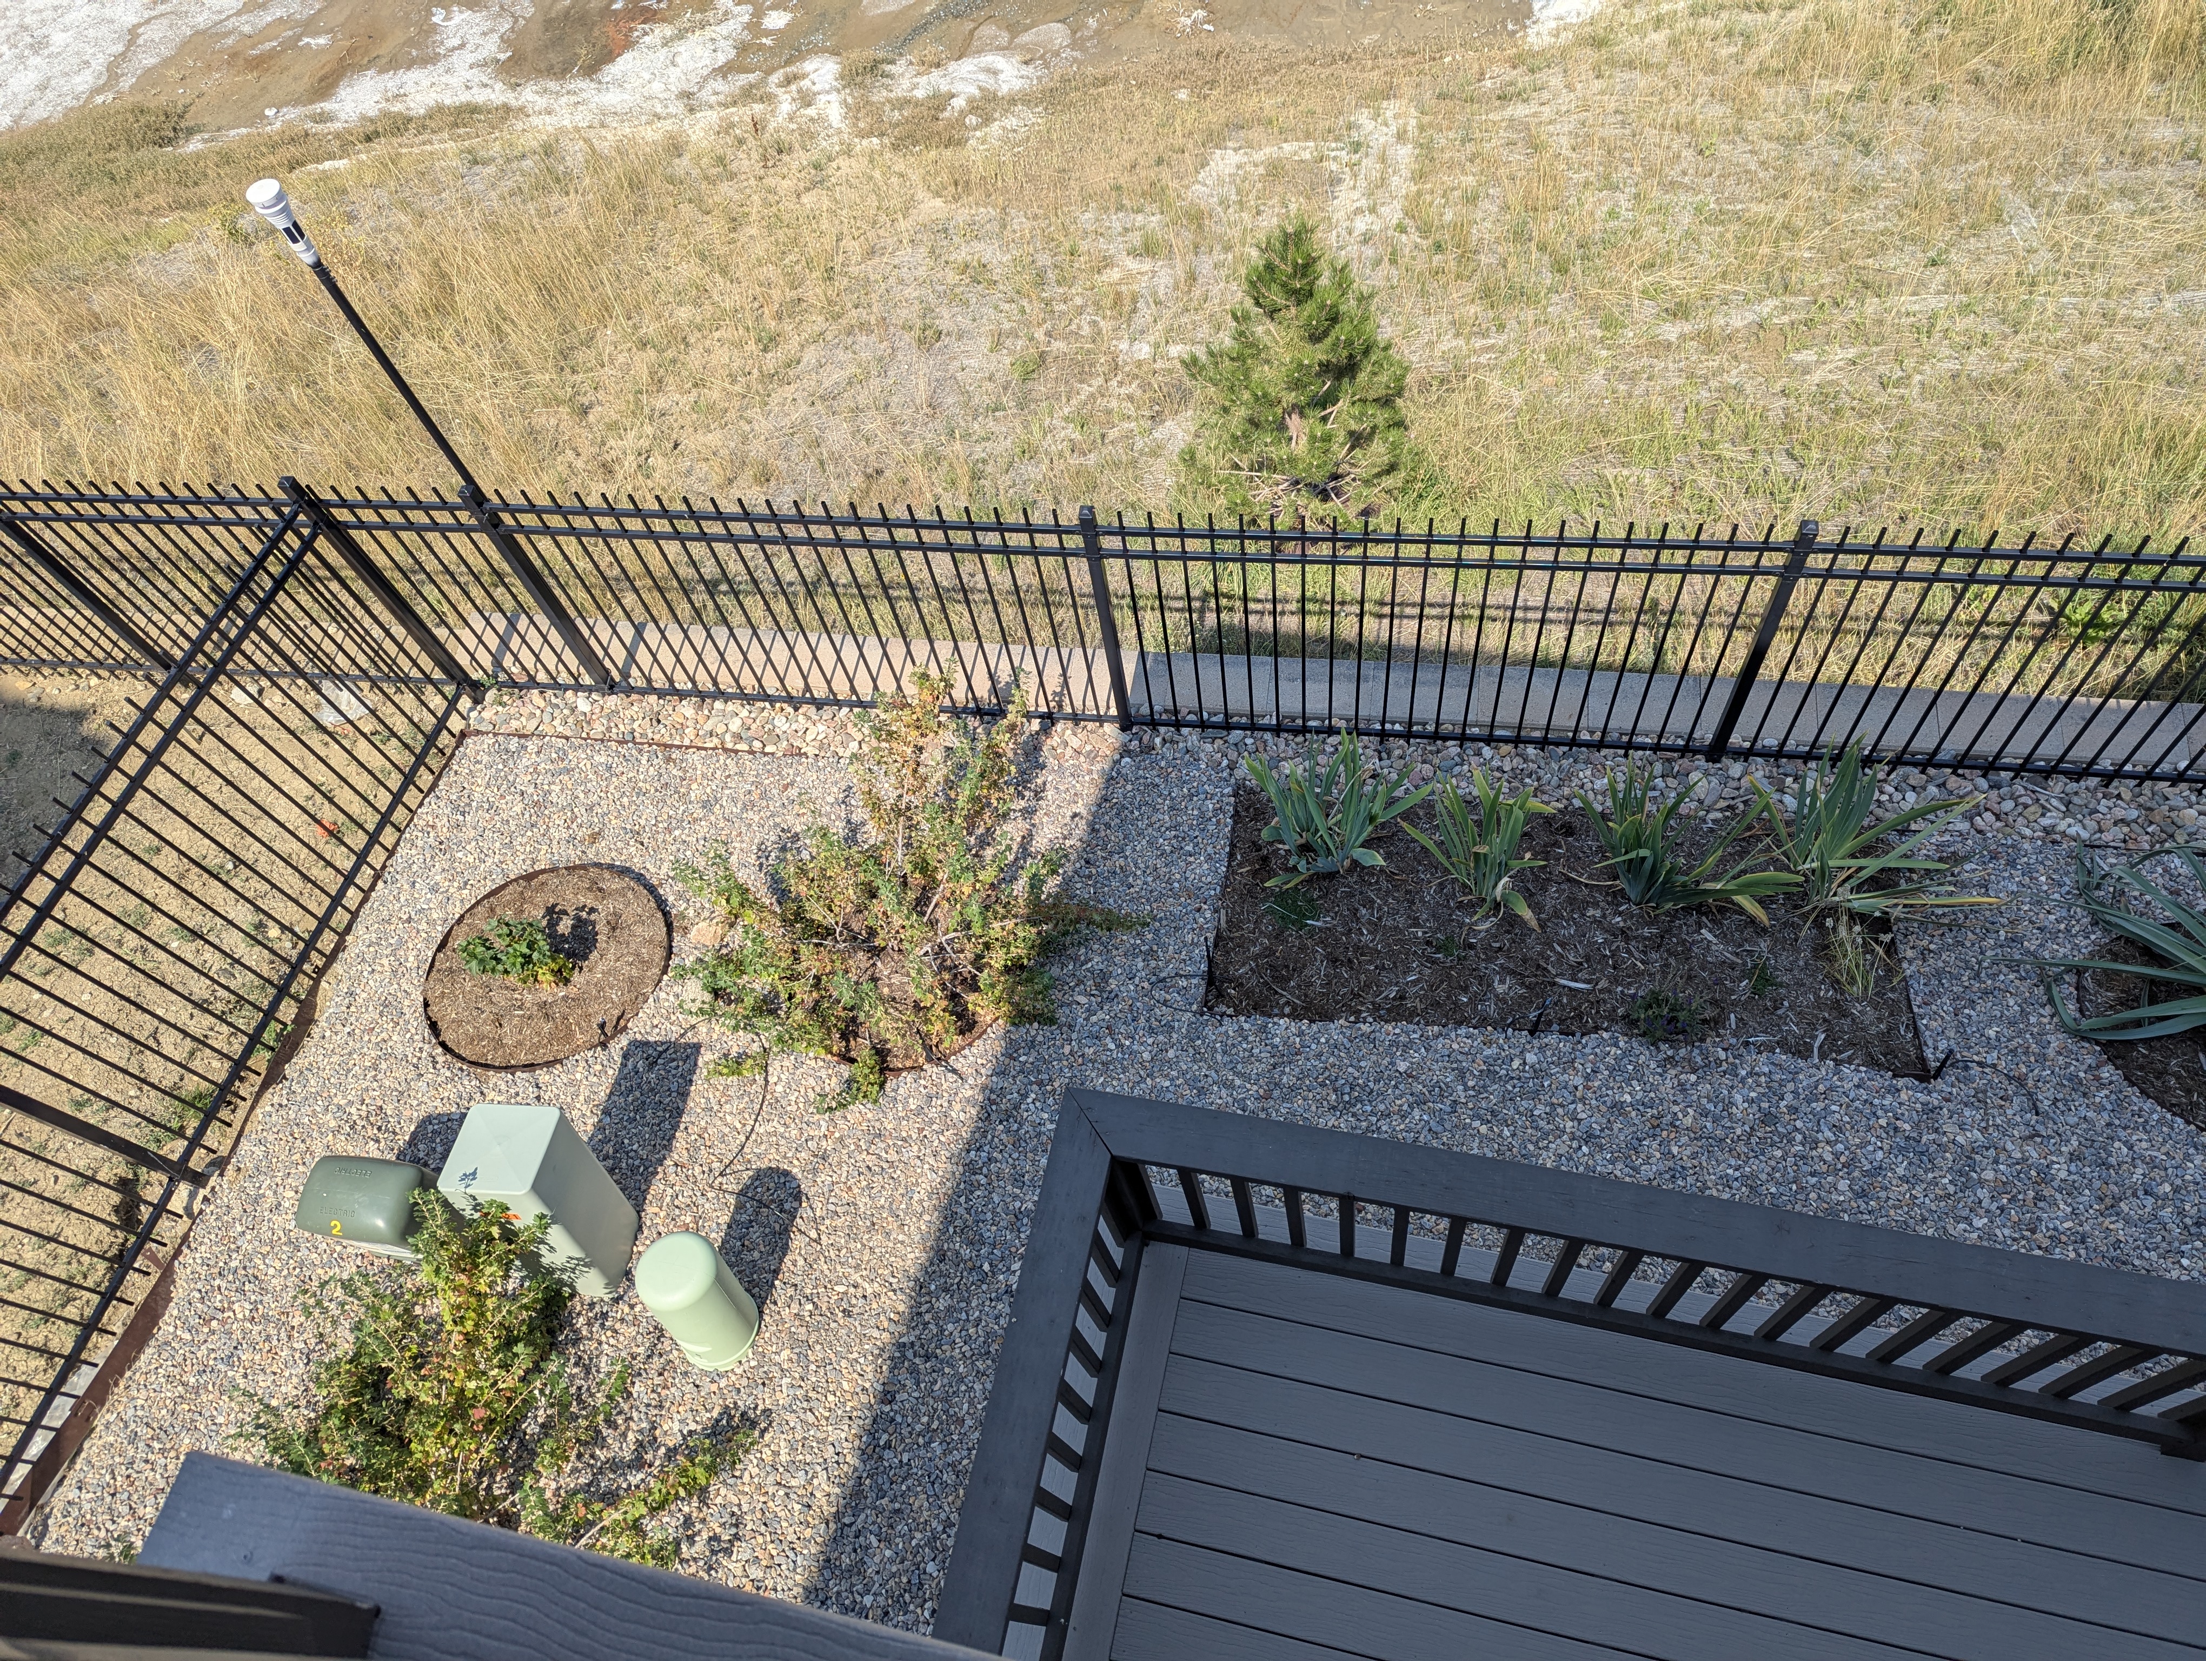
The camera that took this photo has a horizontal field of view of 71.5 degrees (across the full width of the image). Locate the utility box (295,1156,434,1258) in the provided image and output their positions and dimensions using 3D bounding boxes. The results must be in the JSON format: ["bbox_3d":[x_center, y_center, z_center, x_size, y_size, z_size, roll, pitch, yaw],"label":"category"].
[{"bbox_3d":[-2.435,1.305,5.238,0.380,0.420,0.275,4,62,10],"label":"utility box"}]

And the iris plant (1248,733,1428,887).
[{"bbox_3d":[0.900,-0.052,5.986,0.700,0.430,0.550,4,62,10],"label":"iris plant"}]

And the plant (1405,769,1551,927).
[{"bbox_3d":[1.421,0.067,5.845,0.560,0.400,0.520,4,62,10],"label":"plant"}]

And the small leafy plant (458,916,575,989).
[{"bbox_3d":[-2.237,0.480,5.933,0.390,0.340,0.300,4,62,10],"label":"small leafy plant"}]

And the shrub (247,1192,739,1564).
[{"bbox_3d":[-1.805,1.686,4.591,1.300,0.880,1.000,4,62,10],"label":"shrub"}]

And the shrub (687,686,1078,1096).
[{"bbox_3d":[-0.773,0.178,5.718,1.400,0.840,1.450,4,62,10],"label":"shrub"}]

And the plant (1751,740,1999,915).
[{"bbox_3d":[2.823,0.032,5.664,0.860,0.460,0.600,4,62,10],"label":"plant"}]

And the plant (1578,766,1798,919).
[{"bbox_3d":[2.175,0.070,5.747,0.800,0.400,0.520,4,62,10],"label":"plant"}]

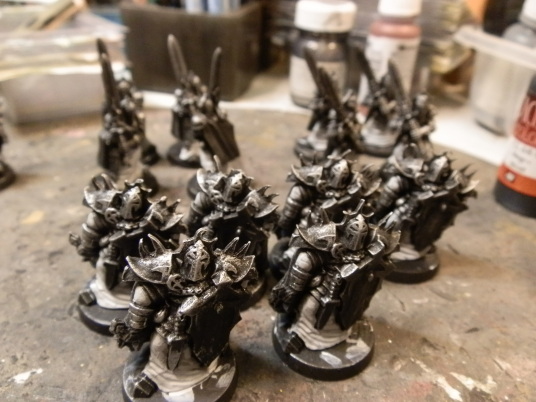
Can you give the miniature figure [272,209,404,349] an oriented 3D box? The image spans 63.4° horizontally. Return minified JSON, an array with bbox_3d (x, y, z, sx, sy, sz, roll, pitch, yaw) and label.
[{"bbox_3d":[0.015,0.017,0.095,0.028,0.037,0.026,-2,35,-6],"label":"miniature figure"}]

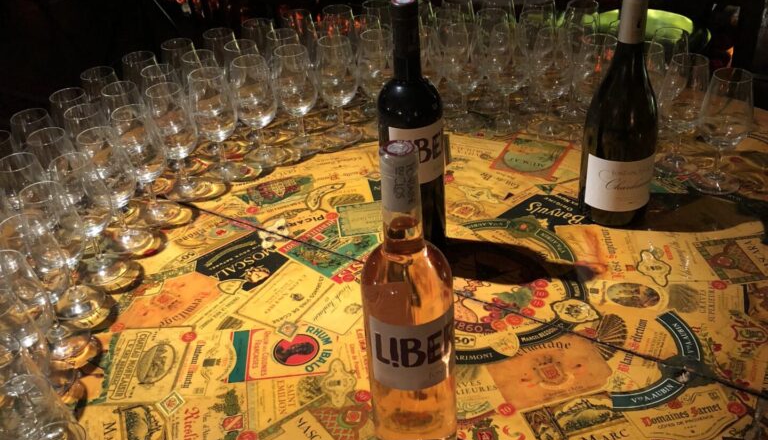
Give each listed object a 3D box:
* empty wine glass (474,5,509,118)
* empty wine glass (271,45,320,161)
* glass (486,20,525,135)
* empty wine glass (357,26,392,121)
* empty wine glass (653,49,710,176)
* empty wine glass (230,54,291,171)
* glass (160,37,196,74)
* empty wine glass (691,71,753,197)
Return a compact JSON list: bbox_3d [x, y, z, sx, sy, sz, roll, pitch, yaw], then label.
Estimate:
[{"bbox_3d":[0.170,-0.251,1.308,0.065,0.156,0.065,-4,34,0],"label":"empty wine glass"},{"bbox_3d":[-0.129,-0.179,1.236,0.066,0.155,0.066,-4,33,0],"label":"empty wine glass"},{"bbox_3d":[0.187,-0.211,1.244,0.066,0.155,0.066,-3,34,2],"label":"glass"},{"bbox_3d":[-0.005,-0.210,1.269,0.066,0.154,0.066,-5,34,0],"label":"empty wine glass"},{"bbox_3d":[0.404,-0.144,1.119,0.066,0.154,0.066,-5,34,0],"label":"empty wine glass"},{"bbox_3d":[-0.185,-0.162,1.221,0.066,0.154,0.066,-5,34,0],"label":"empty wine glass"},{"bbox_3d":[-0.302,-0.197,1.274,0.066,0.155,0.066,-3,34,2],"label":"glass"},{"bbox_3d":[0.442,-0.116,1.077,0.066,0.155,0.066,-3,34,2],"label":"empty wine glass"}]

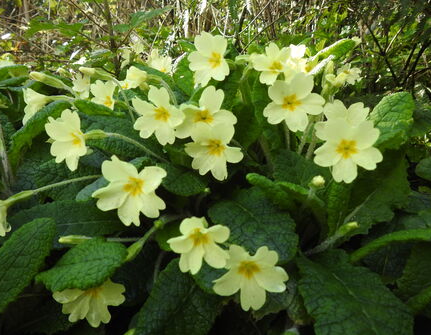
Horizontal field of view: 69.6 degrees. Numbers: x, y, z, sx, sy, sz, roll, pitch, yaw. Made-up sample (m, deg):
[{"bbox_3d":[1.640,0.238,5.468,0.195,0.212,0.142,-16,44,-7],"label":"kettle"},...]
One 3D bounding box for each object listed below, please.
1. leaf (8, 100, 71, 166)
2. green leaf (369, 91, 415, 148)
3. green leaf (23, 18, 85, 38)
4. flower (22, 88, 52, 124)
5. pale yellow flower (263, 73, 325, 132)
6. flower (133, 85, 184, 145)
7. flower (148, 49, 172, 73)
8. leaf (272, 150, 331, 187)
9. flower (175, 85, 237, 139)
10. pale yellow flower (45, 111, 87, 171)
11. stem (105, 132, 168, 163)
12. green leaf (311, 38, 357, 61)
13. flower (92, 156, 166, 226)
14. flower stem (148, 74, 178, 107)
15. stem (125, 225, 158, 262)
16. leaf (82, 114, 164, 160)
[{"bbox_3d":[-0.114,-0.023,0.200,0.042,0.040,0.030,0,23,0],"label":"leaf"},{"bbox_3d":[0.134,-0.035,0.235,0.031,0.042,0.014,18,-12,14],"label":"green leaf"},{"bbox_3d":[-0.198,-0.171,0.380,0.074,0.022,0.040,0,23,0],"label":"green leaf"},{"bbox_3d":[-0.146,-0.050,0.255,0.022,0.029,0.027,-6,21,-21],"label":"flower"},{"bbox_3d":[0.045,-0.038,0.180,0.035,0.034,0.013,3,6,8],"label":"pale yellow flower"},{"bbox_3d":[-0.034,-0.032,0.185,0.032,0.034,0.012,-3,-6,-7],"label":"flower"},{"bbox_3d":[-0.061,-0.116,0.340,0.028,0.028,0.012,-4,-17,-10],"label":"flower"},{"bbox_3d":[0.057,0.001,0.205,0.040,0.010,0.030,0,56,0],"label":"leaf"},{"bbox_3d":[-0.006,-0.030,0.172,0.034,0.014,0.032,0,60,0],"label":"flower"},{"bbox_3d":[-0.084,-0.015,0.174,0.030,0.034,0.013,10,11,27],"label":"pale yellow flower"},{"bbox_3d":[-0.047,-0.013,0.187,0.046,0.006,0.004,24,0,-23],"label":"stem"},{"bbox_3d":[0.101,-0.101,0.265,0.040,0.018,0.020,0,23,0],"label":"green leaf"},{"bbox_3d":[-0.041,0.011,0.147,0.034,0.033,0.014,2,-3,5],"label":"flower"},{"bbox_3d":[-0.039,-0.058,0.235,0.007,0.031,0.009,-38,-6,-16],"label":"flower stem"},{"bbox_3d":[-0.035,0.036,0.146,0.006,0.025,0.006,42,-9,0],"label":"stem"},{"bbox_3d":[-0.056,-0.018,0.190,0.052,0.025,0.030,0,23,0],"label":"leaf"}]

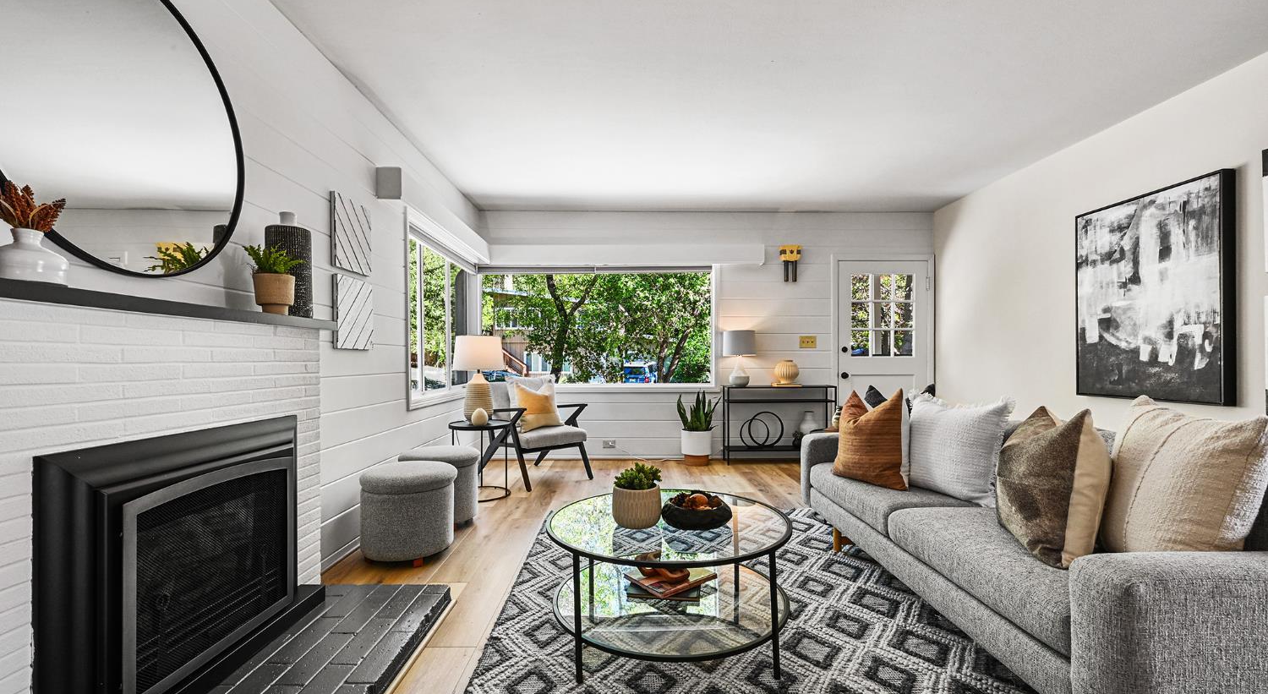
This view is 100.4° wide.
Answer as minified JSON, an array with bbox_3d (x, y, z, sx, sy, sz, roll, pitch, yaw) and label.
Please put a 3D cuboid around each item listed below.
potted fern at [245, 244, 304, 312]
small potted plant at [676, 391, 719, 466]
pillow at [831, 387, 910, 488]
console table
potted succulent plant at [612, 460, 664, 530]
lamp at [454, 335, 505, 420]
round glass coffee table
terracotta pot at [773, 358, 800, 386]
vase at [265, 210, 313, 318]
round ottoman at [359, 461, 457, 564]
[{"bbox_3d":[-1.341,-0.248,1.969,0.193,0.267,0.193,0,-1,-1],"label":"potted fern"},{"bbox_3d":[0.636,0.791,5.217,0.416,0.721,0.365,0,-1,-1],"label":"small potted plant"},{"bbox_3d":[1.215,0.468,2.693,0.155,0.470,0.460,14,-7,-26],"label":"pillow"},{"bbox_3d":[1.446,0.769,5.227,1.056,0.764,0.304,0,-1,-1],"label":"console table"},{"bbox_3d":[0.011,0.534,1.915,0.177,0.208,0.177,0,-1,-1],"label":"potted succulent plant"},{"bbox_3d":[-1.216,0.249,4.141,0.395,0.675,0.395,0,-1,-1],"label":"lamp"},{"bbox_3d":[0.129,0.850,1.982,0.894,0.422,0.894,0,-1,0],"label":"round glass coffee table"},{"bbox_3d":[1.529,0.256,5.286,0.275,0.275,0.260,0,-1,0],"label":"terracotta pot"},{"bbox_3d":[-1.411,-0.328,2.157,0.161,0.436,0.161,0,-1,-1],"label":"vase"},{"bbox_3d":[-1.183,0.862,2.776,0.473,0.451,0.473,0,-1,-1],"label":"round ottoman"}]

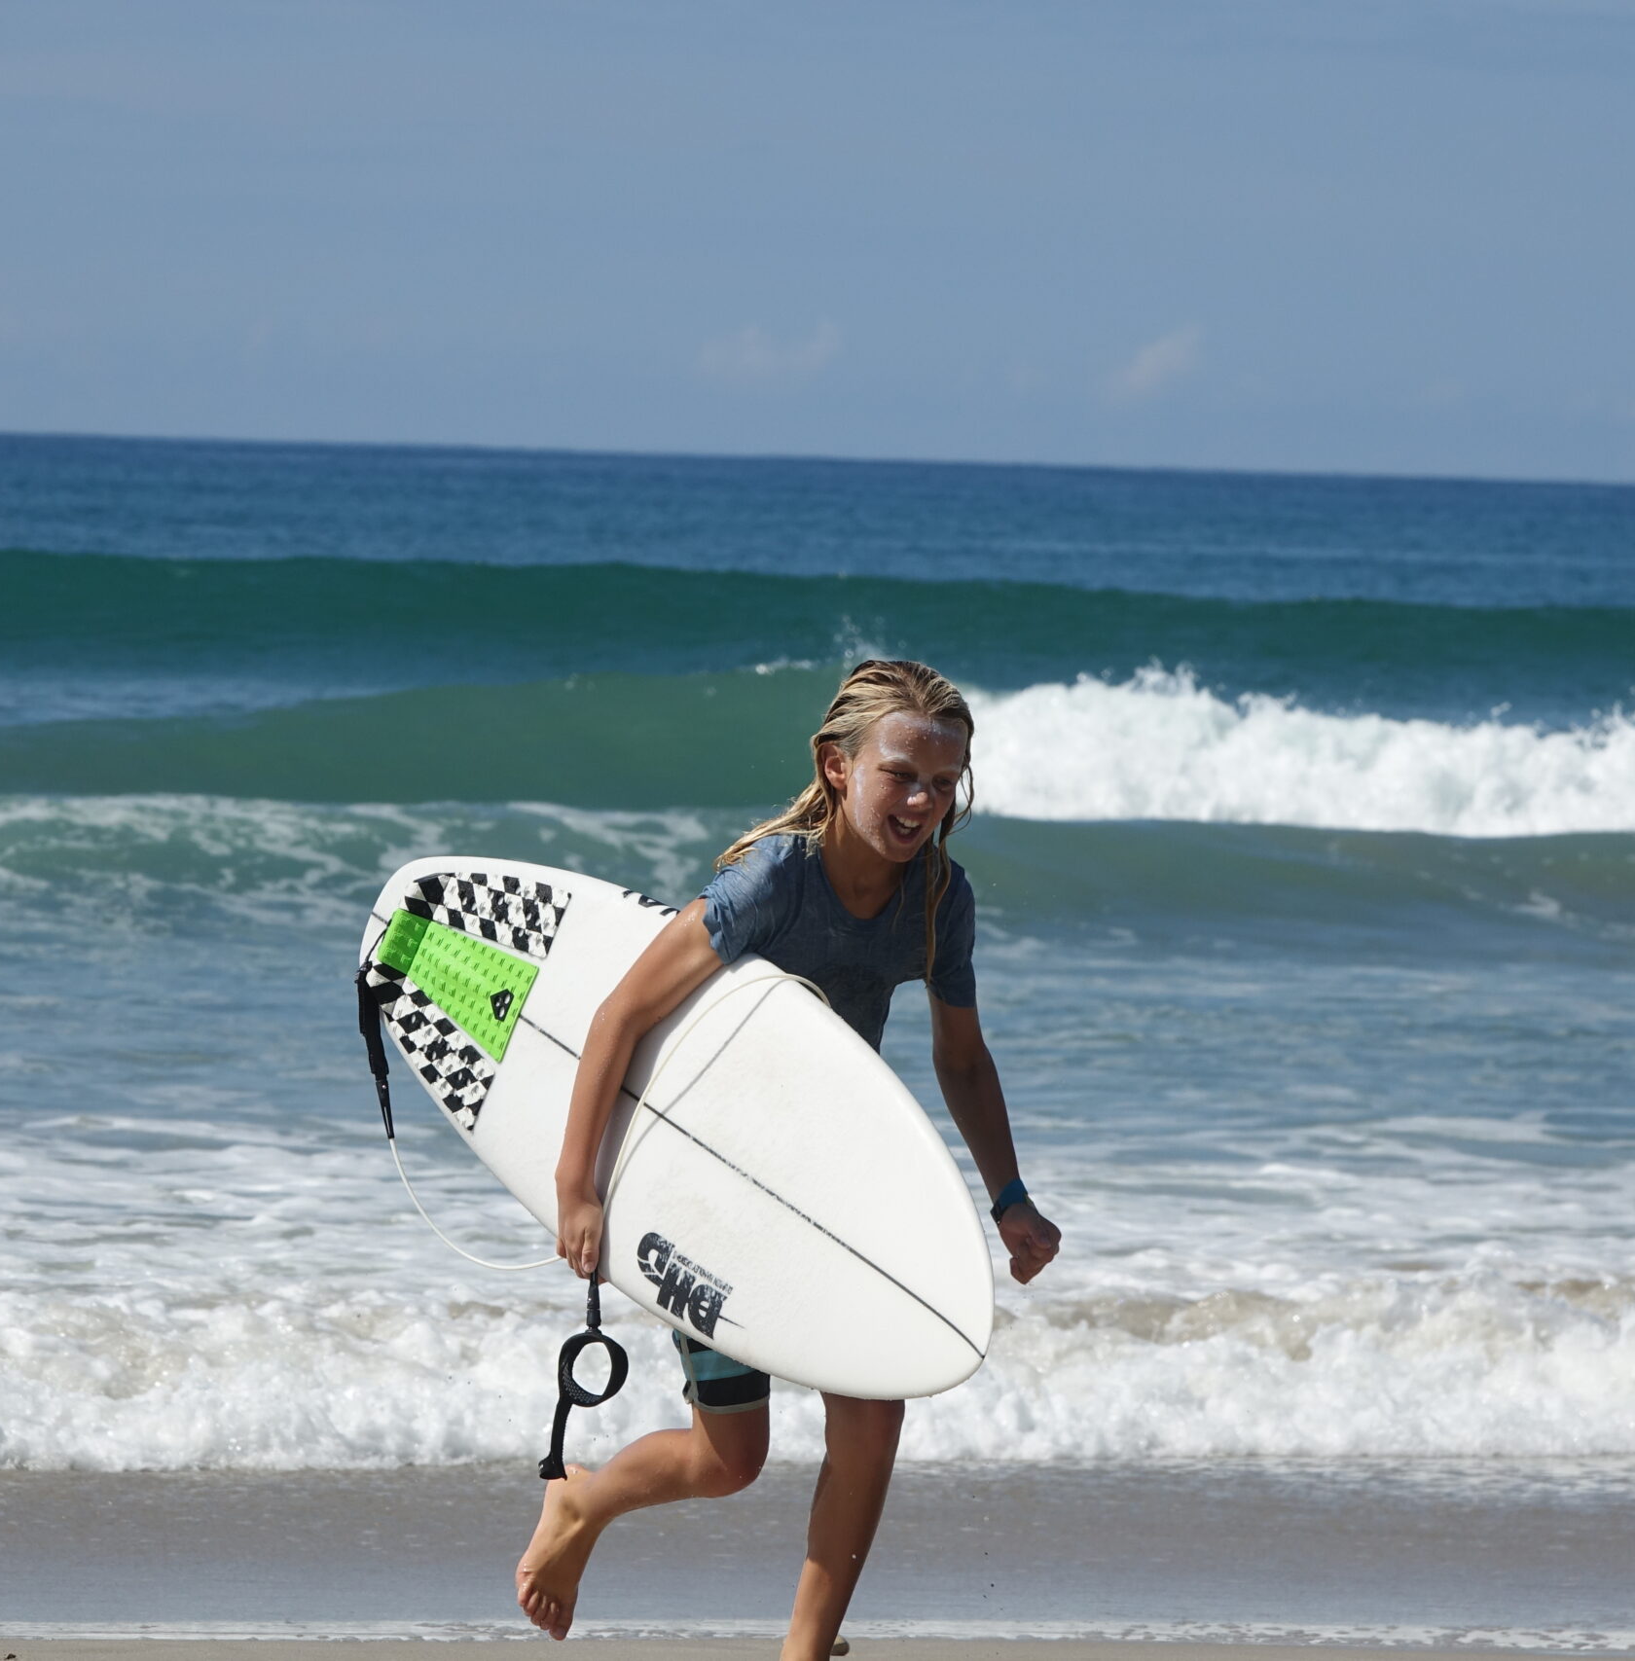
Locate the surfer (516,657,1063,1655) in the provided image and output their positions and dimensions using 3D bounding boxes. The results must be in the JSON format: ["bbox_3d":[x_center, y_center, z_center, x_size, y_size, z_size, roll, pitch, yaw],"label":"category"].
[{"bbox_3d":[-0.026,0.409,16.700,0.580,1.240,0.820,1,2,-28],"label":"surfer"}]

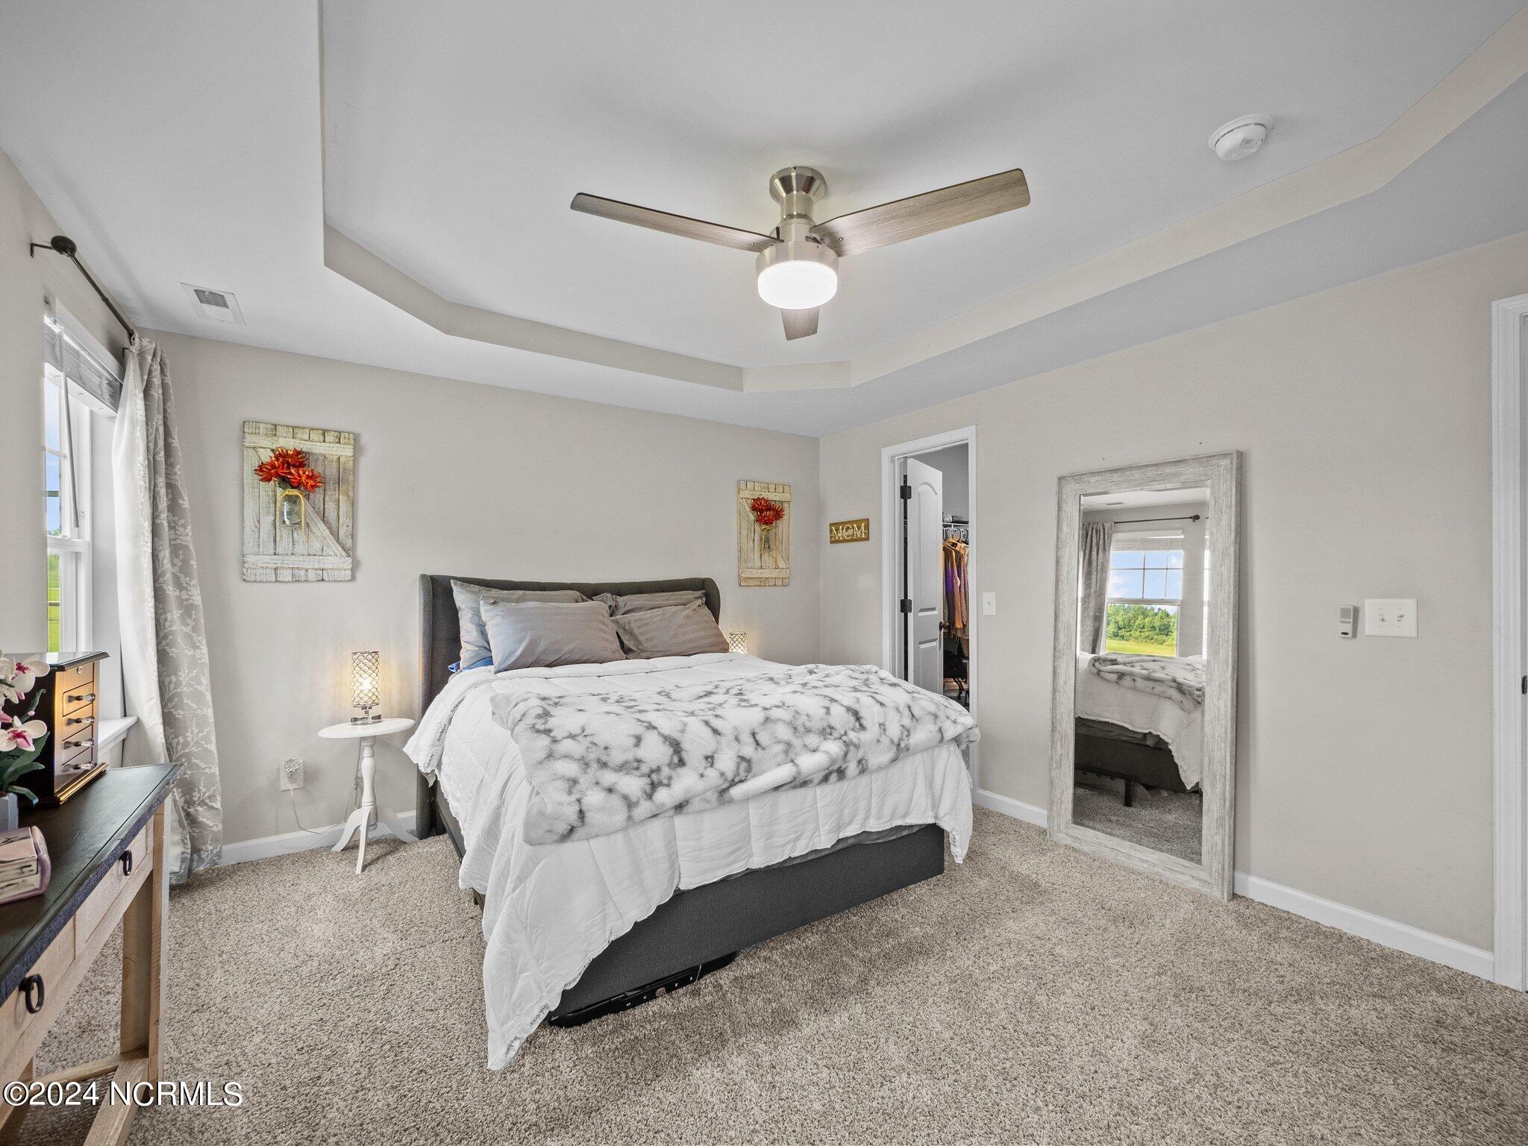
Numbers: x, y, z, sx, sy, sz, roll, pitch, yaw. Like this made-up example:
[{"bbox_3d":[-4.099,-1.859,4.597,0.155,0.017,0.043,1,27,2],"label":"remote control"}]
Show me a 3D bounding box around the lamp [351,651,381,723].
[{"bbox_3d":[-1.850,0.549,2.888,0.120,0.335,0.120,0,0,-34],"label":"lamp"}]

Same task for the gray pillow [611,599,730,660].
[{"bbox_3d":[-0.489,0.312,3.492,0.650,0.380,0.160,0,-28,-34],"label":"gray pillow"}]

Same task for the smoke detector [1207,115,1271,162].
[{"bbox_3d":[1.283,-1.159,1.664,0.139,0.047,0.139,0,0,-34],"label":"smoke detector"}]

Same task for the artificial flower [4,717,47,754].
[{"bbox_3d":[-1.482,0.324,1.238,0.066,0.065,0.040,0,0,-41],"label":"artificial flower"}]

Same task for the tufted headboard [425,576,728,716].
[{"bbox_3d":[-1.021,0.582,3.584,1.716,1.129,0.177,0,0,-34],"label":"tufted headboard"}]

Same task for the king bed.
[{"bbox_3d":[-0.490,0.660,2.830,1.832,1.296,2.021,0,0,-34],"label":"king bed"}]

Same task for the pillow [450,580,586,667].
[{"bbox_3d":[-1.262,0.267,3.229,0.670,0.440,0.160,0,-14,-34],"label":"pillow"}]

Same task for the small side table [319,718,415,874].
[{"bbox_3d":[-1.833,1.015,2.872,0.385,0.595,0.385,0,0,-34],"label":"small side table"}]

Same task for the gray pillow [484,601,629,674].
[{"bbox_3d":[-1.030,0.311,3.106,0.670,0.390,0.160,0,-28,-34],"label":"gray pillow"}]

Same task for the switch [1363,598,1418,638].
[{"bbox_3d":[2.168,0.156,2.139,0.012,0.127,0.130,0,0,-34],"label":"switch"}]

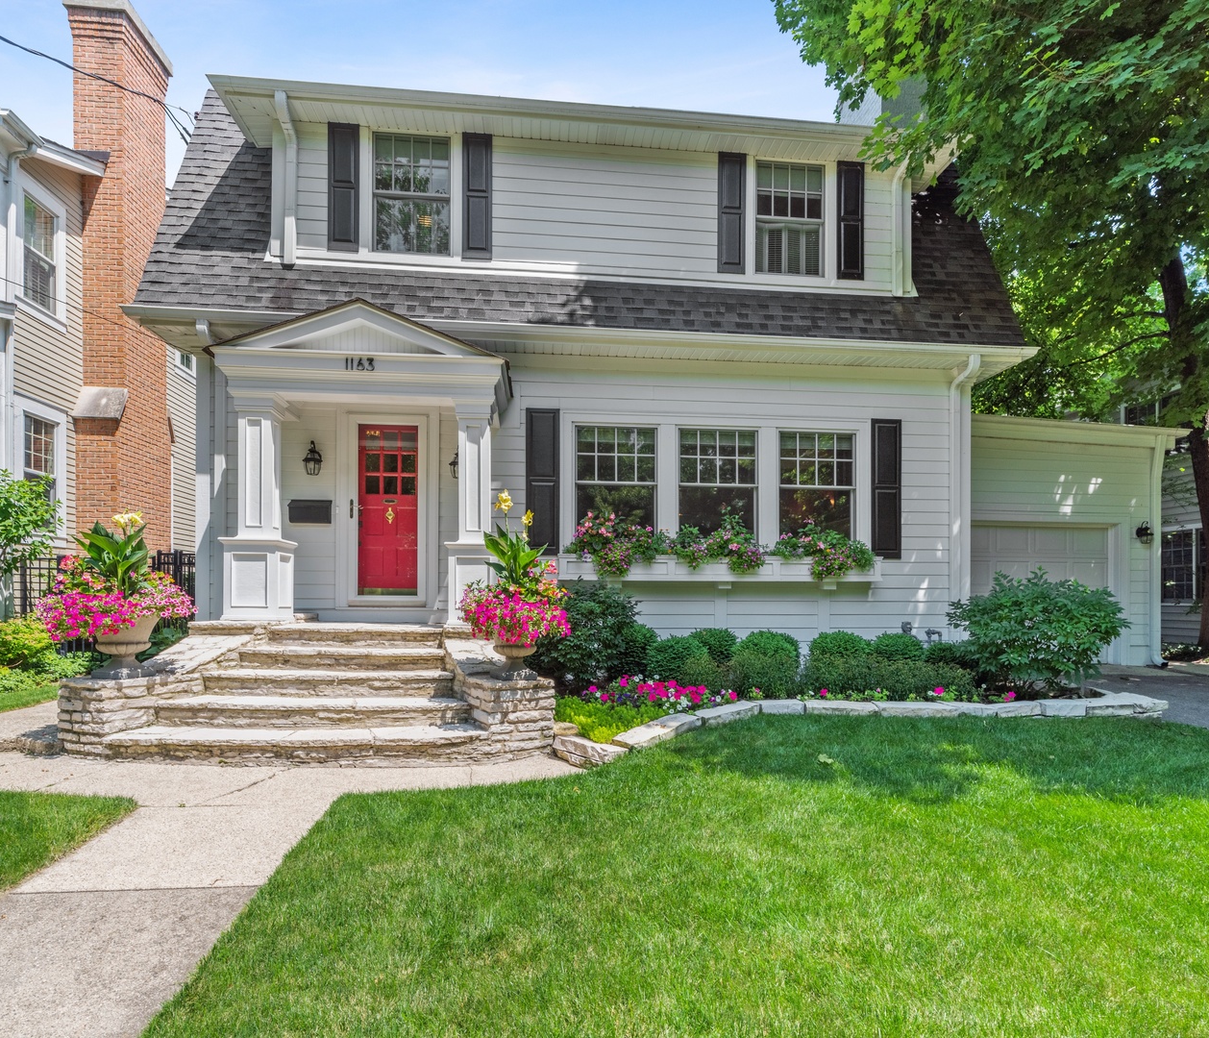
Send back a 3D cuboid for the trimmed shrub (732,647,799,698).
[{"bbox_3d":[1.663,1.600,6.720,0.710,0.530,0.620,0,-3,-6],"label":"trimmed shrub"}]

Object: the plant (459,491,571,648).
[{"bbox_3d":[-0.710,0.401,5.150,0.860,1.200,0.840,1,-3,-6],"label":"plant"}]

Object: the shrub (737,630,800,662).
[{"bbox_3d":[1.829,1.532,7.200,0.680,0.640,0.660,0,-3,-6],"label":"shrub"}]

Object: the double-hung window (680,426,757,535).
[{"bbox_3d":[1.354,-0.401,7.780,0.960,1.380,0.100,1,-3,-6],"label":"double-hung window"}]

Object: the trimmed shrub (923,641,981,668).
[{"bbox_3d":[3.799,1.562,7.150,0.580,0.500,0.580,1,-3,-6],"label":"trimmed shrub"}]

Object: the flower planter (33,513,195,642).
[{"bbox_3d":[-3.597,0.432,4.750,0.950,0.940,0.880,0,-3,-6],"label":"flower planter"}]

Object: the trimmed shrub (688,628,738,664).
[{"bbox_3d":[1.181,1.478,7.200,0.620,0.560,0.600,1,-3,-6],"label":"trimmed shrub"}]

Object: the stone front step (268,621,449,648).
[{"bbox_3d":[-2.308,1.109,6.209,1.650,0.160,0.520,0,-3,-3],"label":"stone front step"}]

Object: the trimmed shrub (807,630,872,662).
[{"bbox_3d":[2.641,1.554,7.300,0.690,0.630,0.660,0,-3,-6],"label":"trimmed shrub"}]

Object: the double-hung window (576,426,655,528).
[{"bbox_3d":[0.127,-0.422,7.376,0.900,1.320,0.110,0,-1,-6],"label":"double-hung window"}]

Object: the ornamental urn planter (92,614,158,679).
[{"bbox_3d":[-3.524,0.933,4.760,0.440,0.460,0.440,0,-3,-6],"label":"ornamental urn planter"}]

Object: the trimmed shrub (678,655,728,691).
[{"bbox_3d":[1.020,1.597,6.680,0.540,0.430,0.500,0,-3,-6],"label":"trimmed shrub"}]

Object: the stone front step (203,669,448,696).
[{"bbox_3d":[-2.130,1.294,5.179,1.940,0.160,0.460,0,-3,-3],"label":"stone front step"}]

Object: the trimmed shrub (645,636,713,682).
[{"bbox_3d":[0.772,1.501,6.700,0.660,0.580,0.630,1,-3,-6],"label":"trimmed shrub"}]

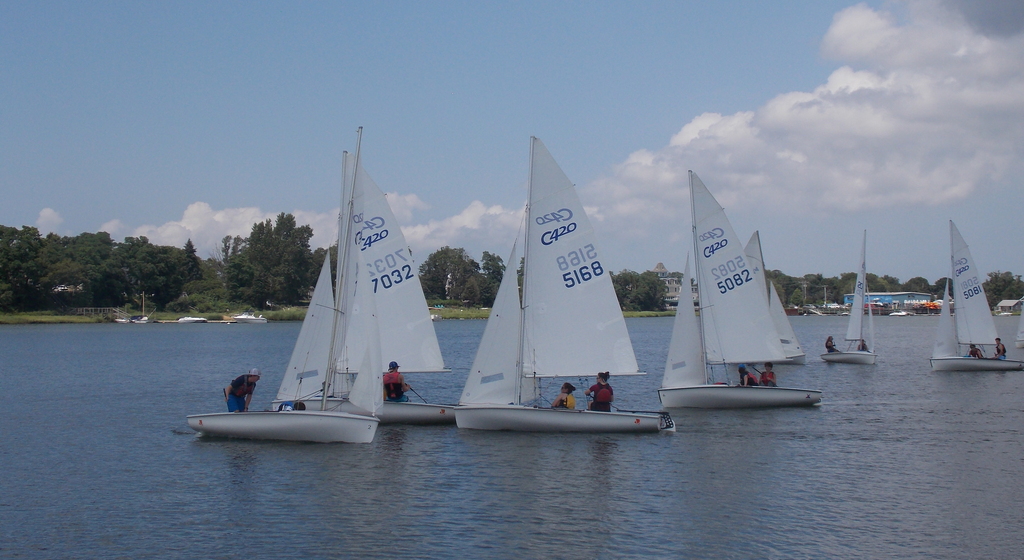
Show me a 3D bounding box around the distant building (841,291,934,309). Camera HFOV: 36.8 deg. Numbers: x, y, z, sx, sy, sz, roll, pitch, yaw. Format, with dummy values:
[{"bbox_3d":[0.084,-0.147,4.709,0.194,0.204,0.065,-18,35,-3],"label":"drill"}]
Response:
[{"bbox_3d":[122.058,6.517,500.047,17.000,5.300,24.000,1,-1,-40],"label":"distant building"}]

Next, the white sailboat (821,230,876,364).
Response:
[{"bbox_3d":[14.964,0.733,68.353,1.650,6.050,4.300,1,-1,-32],"label":"white sailboat"}]

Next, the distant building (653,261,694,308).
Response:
[{"bbox_3d":[56.335,2.283,530.150,15.000,16.800,14.000,0,-1,5],"label":"distant building"}]

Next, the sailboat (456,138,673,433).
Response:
[{"bbox_3d":[1.055,0.107,31.553,4.400,6.050,1.650,0,-1,13],"label":"sailboat"}]

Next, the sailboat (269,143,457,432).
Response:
[{"bbox_3d":[-3.122,0.191,33.753,4.350,6.050,1.650,0,-1,12],"label":"sailboat"}]

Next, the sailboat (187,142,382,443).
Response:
[{"bbox_3d":[-4.397,0.070,29.654,4.300,6.100,1.700,-1,-1,33],"label":"sailboat"}]

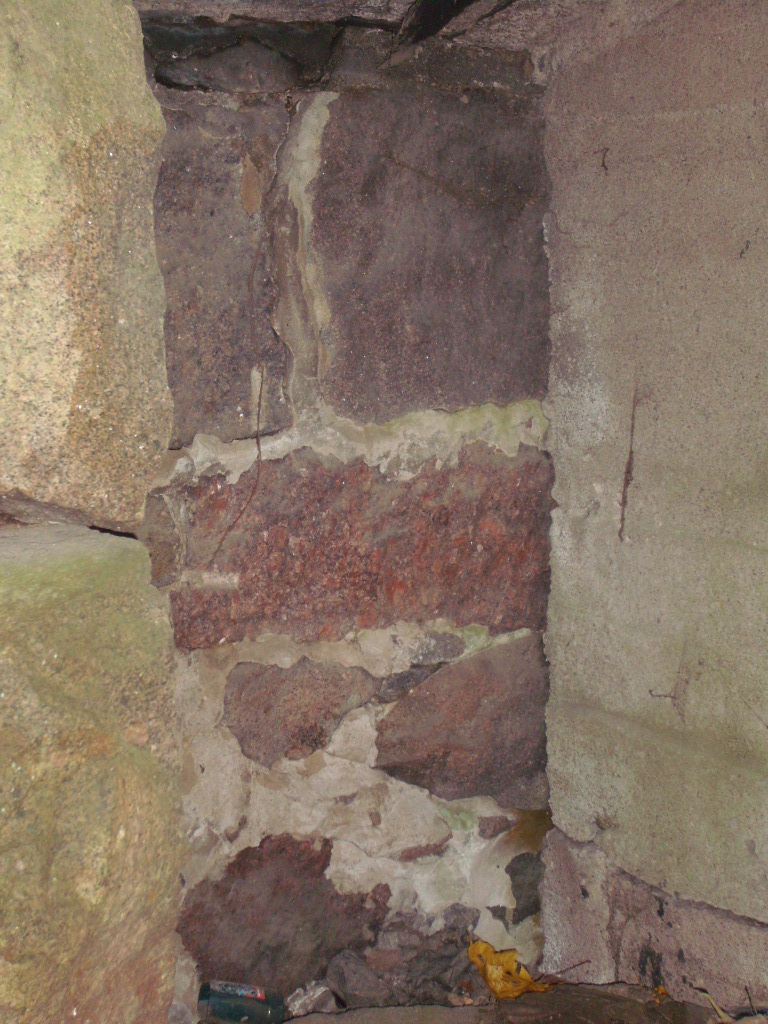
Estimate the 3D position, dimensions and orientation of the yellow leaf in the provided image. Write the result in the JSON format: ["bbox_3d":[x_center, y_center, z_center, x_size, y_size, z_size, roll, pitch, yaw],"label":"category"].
[{"bbox_3d":[0.137,0.500,2.000,0.094,0.056,0.060,0,3,0],"label":"yellow leaf"}]

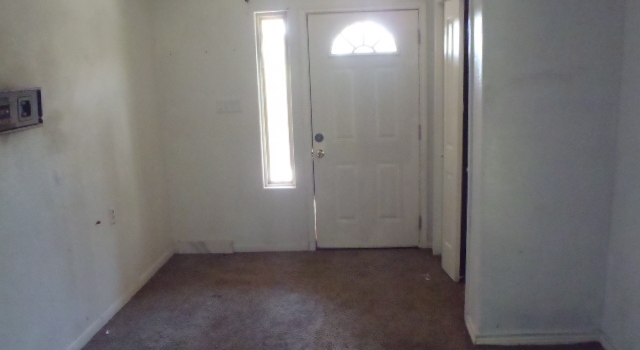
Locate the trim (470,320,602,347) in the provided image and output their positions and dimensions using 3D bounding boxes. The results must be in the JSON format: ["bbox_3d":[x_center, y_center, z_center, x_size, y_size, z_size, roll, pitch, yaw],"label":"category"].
[{"bbox_3d":[1.226,0.917,2.912,0.698,0.088,0.025,-2,11,3],"label":"trim"}]

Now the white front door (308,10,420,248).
[{"bbox_3d":[0.395,-0.347,4.478,0.915,2.035,0.045,-2,11,3],"label":"white front door"}]

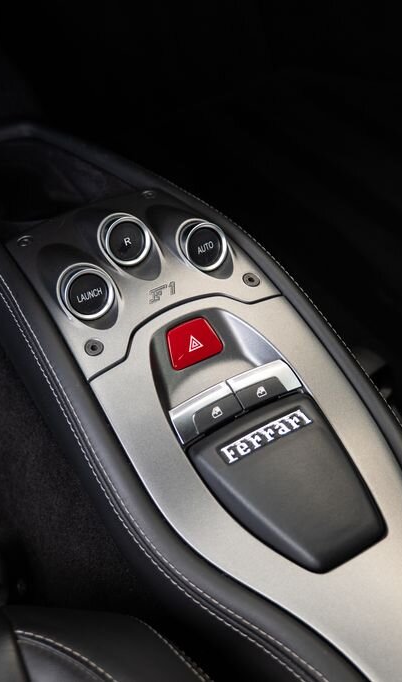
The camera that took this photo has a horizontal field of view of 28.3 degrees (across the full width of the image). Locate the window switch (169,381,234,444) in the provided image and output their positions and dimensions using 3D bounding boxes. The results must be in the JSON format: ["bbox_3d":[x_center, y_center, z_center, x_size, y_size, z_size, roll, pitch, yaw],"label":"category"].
[{"bbox_3d":[0.004,0.046,0.488,0.042,0.012,0.025,-24,58,-17],"label":"window switch"}]

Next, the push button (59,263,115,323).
[{"bbox_3d":[-0.078,-0.033,0.540,0.036,0.036,0.017,-24,17,-19],"label":"push button"}]

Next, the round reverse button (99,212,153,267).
[{"bbox_3d":[-0.055,-0.071,0.563,0.036,0.036,0.017,-24,17,-19],"label":"round reverse button"}]

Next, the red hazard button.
[{"bbox_3d":[-0.004,0.002,0.530,0.036,0.026,0.010,-24,11,-19],"label":"red hazard button"}]

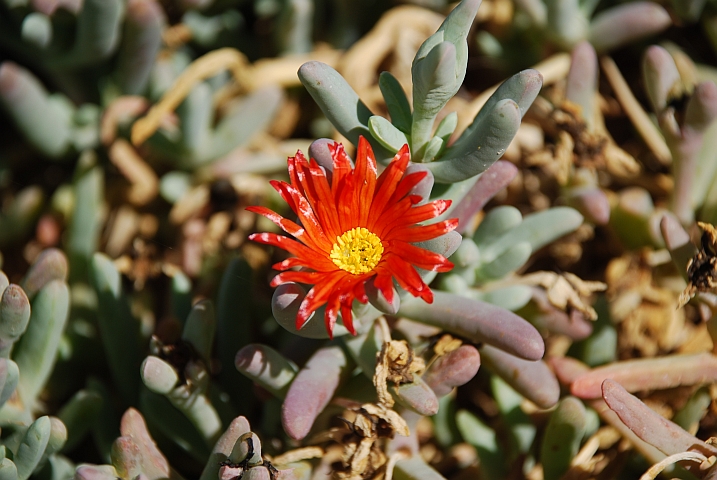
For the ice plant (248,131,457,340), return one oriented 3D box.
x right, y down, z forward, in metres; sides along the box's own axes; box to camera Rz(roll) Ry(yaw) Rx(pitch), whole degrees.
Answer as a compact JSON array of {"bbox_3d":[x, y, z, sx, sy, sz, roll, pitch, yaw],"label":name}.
[{"bbox_3d":[-0.001,0.000,0.799,0.041,0.017,0.041,0,68,4],"label":"ice plant"}]

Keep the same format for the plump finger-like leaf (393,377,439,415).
[{"bbox_3d":[0.011,0.030,0.796,0.013,0.006,0.006,37,89,28],"label":"plump finger-like leaf"}]

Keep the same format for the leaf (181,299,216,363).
[{"bbox_3d":[-0.031,0.019,0.815,0.006,0.016,0.006,-2,30,-2],"label":"leaf"}]

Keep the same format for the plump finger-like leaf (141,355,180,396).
[{"bbox_3d":[-0.040,0.027,0.804,0.007,0.010,0.007,-43,45,-3],"label":"plump finger-like leaf"}]

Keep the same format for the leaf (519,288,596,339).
[{"bbox_3d":[0.041,0.016,0.829,0.014,0.006,0.006,25,90,25],"label":"leaf"}]

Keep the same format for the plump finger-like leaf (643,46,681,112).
[{"bbox_3d":[0.061,-0.032,0.813,0.007,0.017,0.006,-7,36,5],"label":"plump finger-like leaf"}]

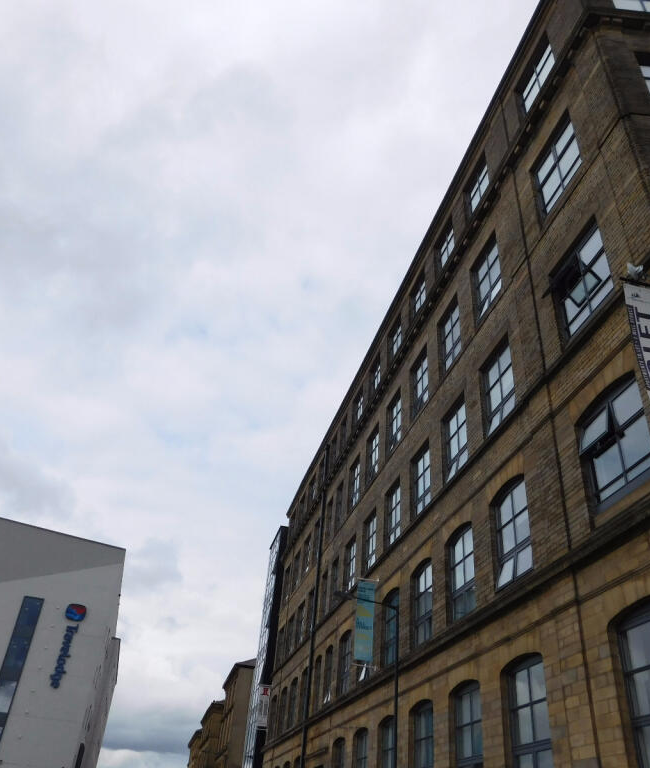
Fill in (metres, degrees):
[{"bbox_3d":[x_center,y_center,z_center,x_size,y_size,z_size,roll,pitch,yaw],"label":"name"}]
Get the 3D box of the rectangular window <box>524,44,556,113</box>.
[{"bbox_3d":[5.950,-8.410,19.021,0.200,1.632,1.714,11,-35,-9],"label":"rectangular window"}]

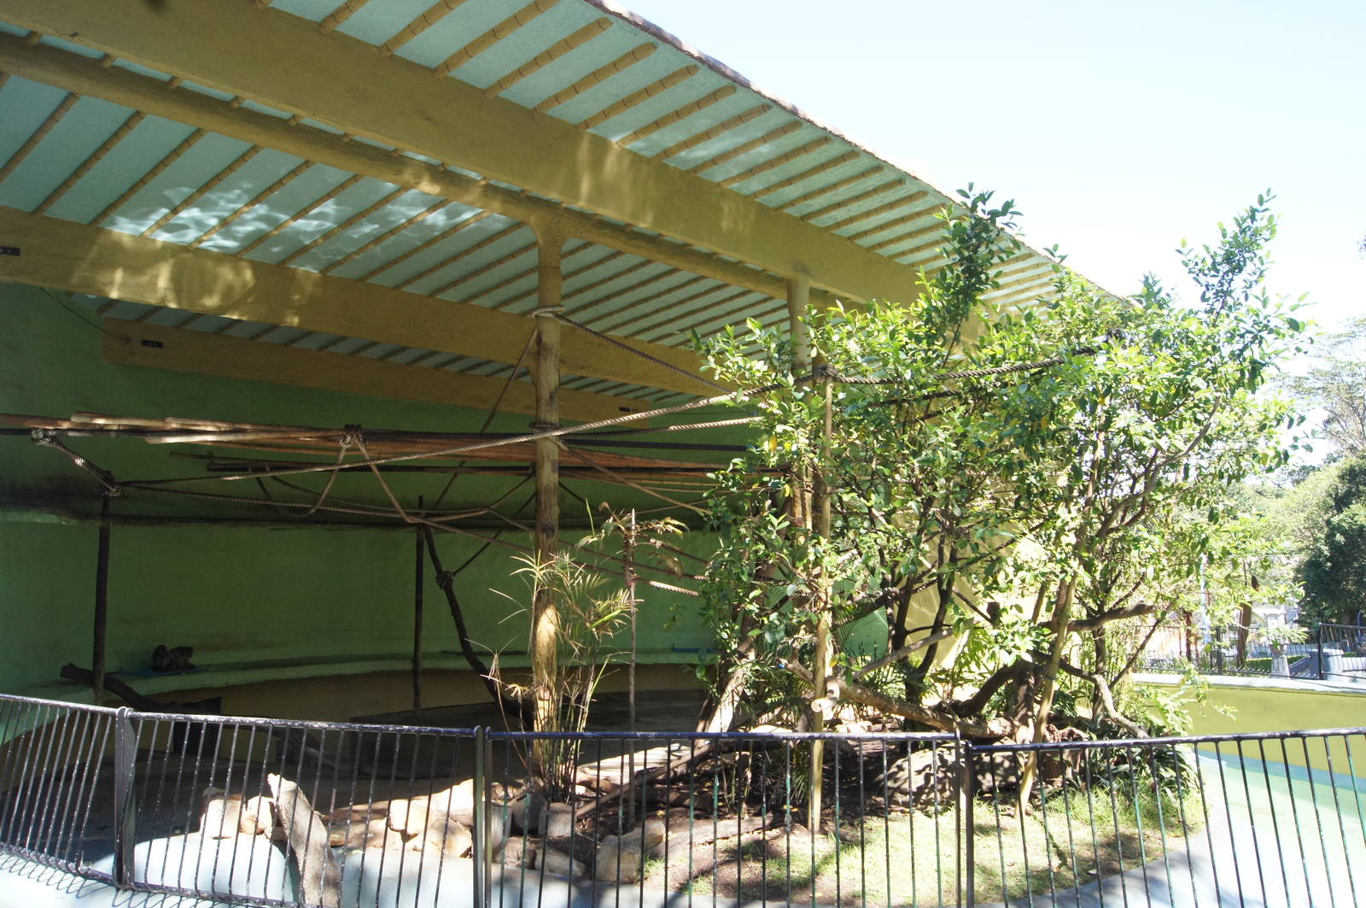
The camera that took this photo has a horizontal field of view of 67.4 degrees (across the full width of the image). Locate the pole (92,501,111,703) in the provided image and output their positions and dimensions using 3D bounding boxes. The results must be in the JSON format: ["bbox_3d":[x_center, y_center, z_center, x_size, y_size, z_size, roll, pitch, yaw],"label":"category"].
[{"bbox_3d":[-5.832,1.681,10.289,0.095,2.713,0.095,-6,-8,44],"label":"pole"}]

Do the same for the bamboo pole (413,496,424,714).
[{"bbox_3d":[-3.354,1.921,13.087,0.083,2.795,0.083,-6,-8,44],"label":"bamboo pole"}]

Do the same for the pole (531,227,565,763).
[{"bbox_3d":[-1.207,0.347,9.153,0.200,4.981,0.200,0,-6,0],"label":"pole"}]

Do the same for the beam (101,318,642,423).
[{"bbox_3d":[-3.494,-0.936,14.072,0.220,0.490,8.178,-6,-8,44],"label":"beam"}]

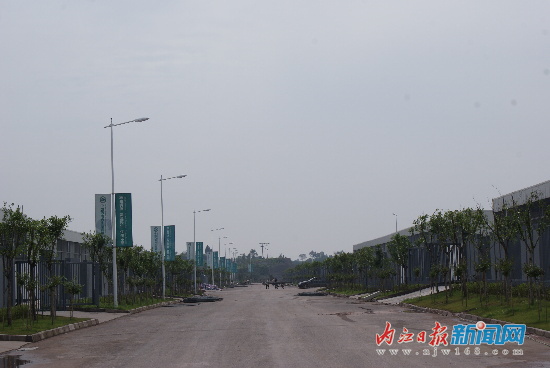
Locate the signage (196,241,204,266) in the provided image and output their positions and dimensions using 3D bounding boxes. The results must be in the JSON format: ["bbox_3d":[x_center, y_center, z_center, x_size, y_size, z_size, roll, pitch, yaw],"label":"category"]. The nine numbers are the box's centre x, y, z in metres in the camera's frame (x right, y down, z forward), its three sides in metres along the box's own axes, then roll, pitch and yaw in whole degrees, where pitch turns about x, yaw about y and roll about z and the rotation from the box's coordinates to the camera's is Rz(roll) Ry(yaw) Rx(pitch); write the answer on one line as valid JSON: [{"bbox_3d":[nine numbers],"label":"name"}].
[{"bbox_3d":[-8.792,8.320,148.000,0.830,2.830,0.080,-1,-4,-1],"label":"signage"}]

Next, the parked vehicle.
[{"bbox_3d":[5.526,14.224,180.000,4.400,1.550,1.780,1,-5,-26],"label":"parked vehicle"}]

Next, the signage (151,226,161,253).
[{"bbox_3d":[-9.528,4.800,100.500,0.830,2.830,0.080,-1,-4,-1],"label":"signage"}]

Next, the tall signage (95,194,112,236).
[{"bbox_3d":[-9.080,1.970,66.400,0.850,2.830,0.080,-1,-4,-1],"label":"tall signage"}]

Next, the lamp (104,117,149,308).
[{"bbox_3d":[-7.685,1.486,66.390,2.340,10.000,0.400,-1,-4,-1],"label":"lamp"}]

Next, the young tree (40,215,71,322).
[{"bbox_3d":[-8.489,3.229,48.500,1.300,4.150,1.300,-1,-4,-1],"label":"young tree"}]

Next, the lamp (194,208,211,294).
[{"bbox_3d":[-8.558,7.984,147.988,2.200,9.950,0.400,-1,-4,-1],"label":"lamp"}]

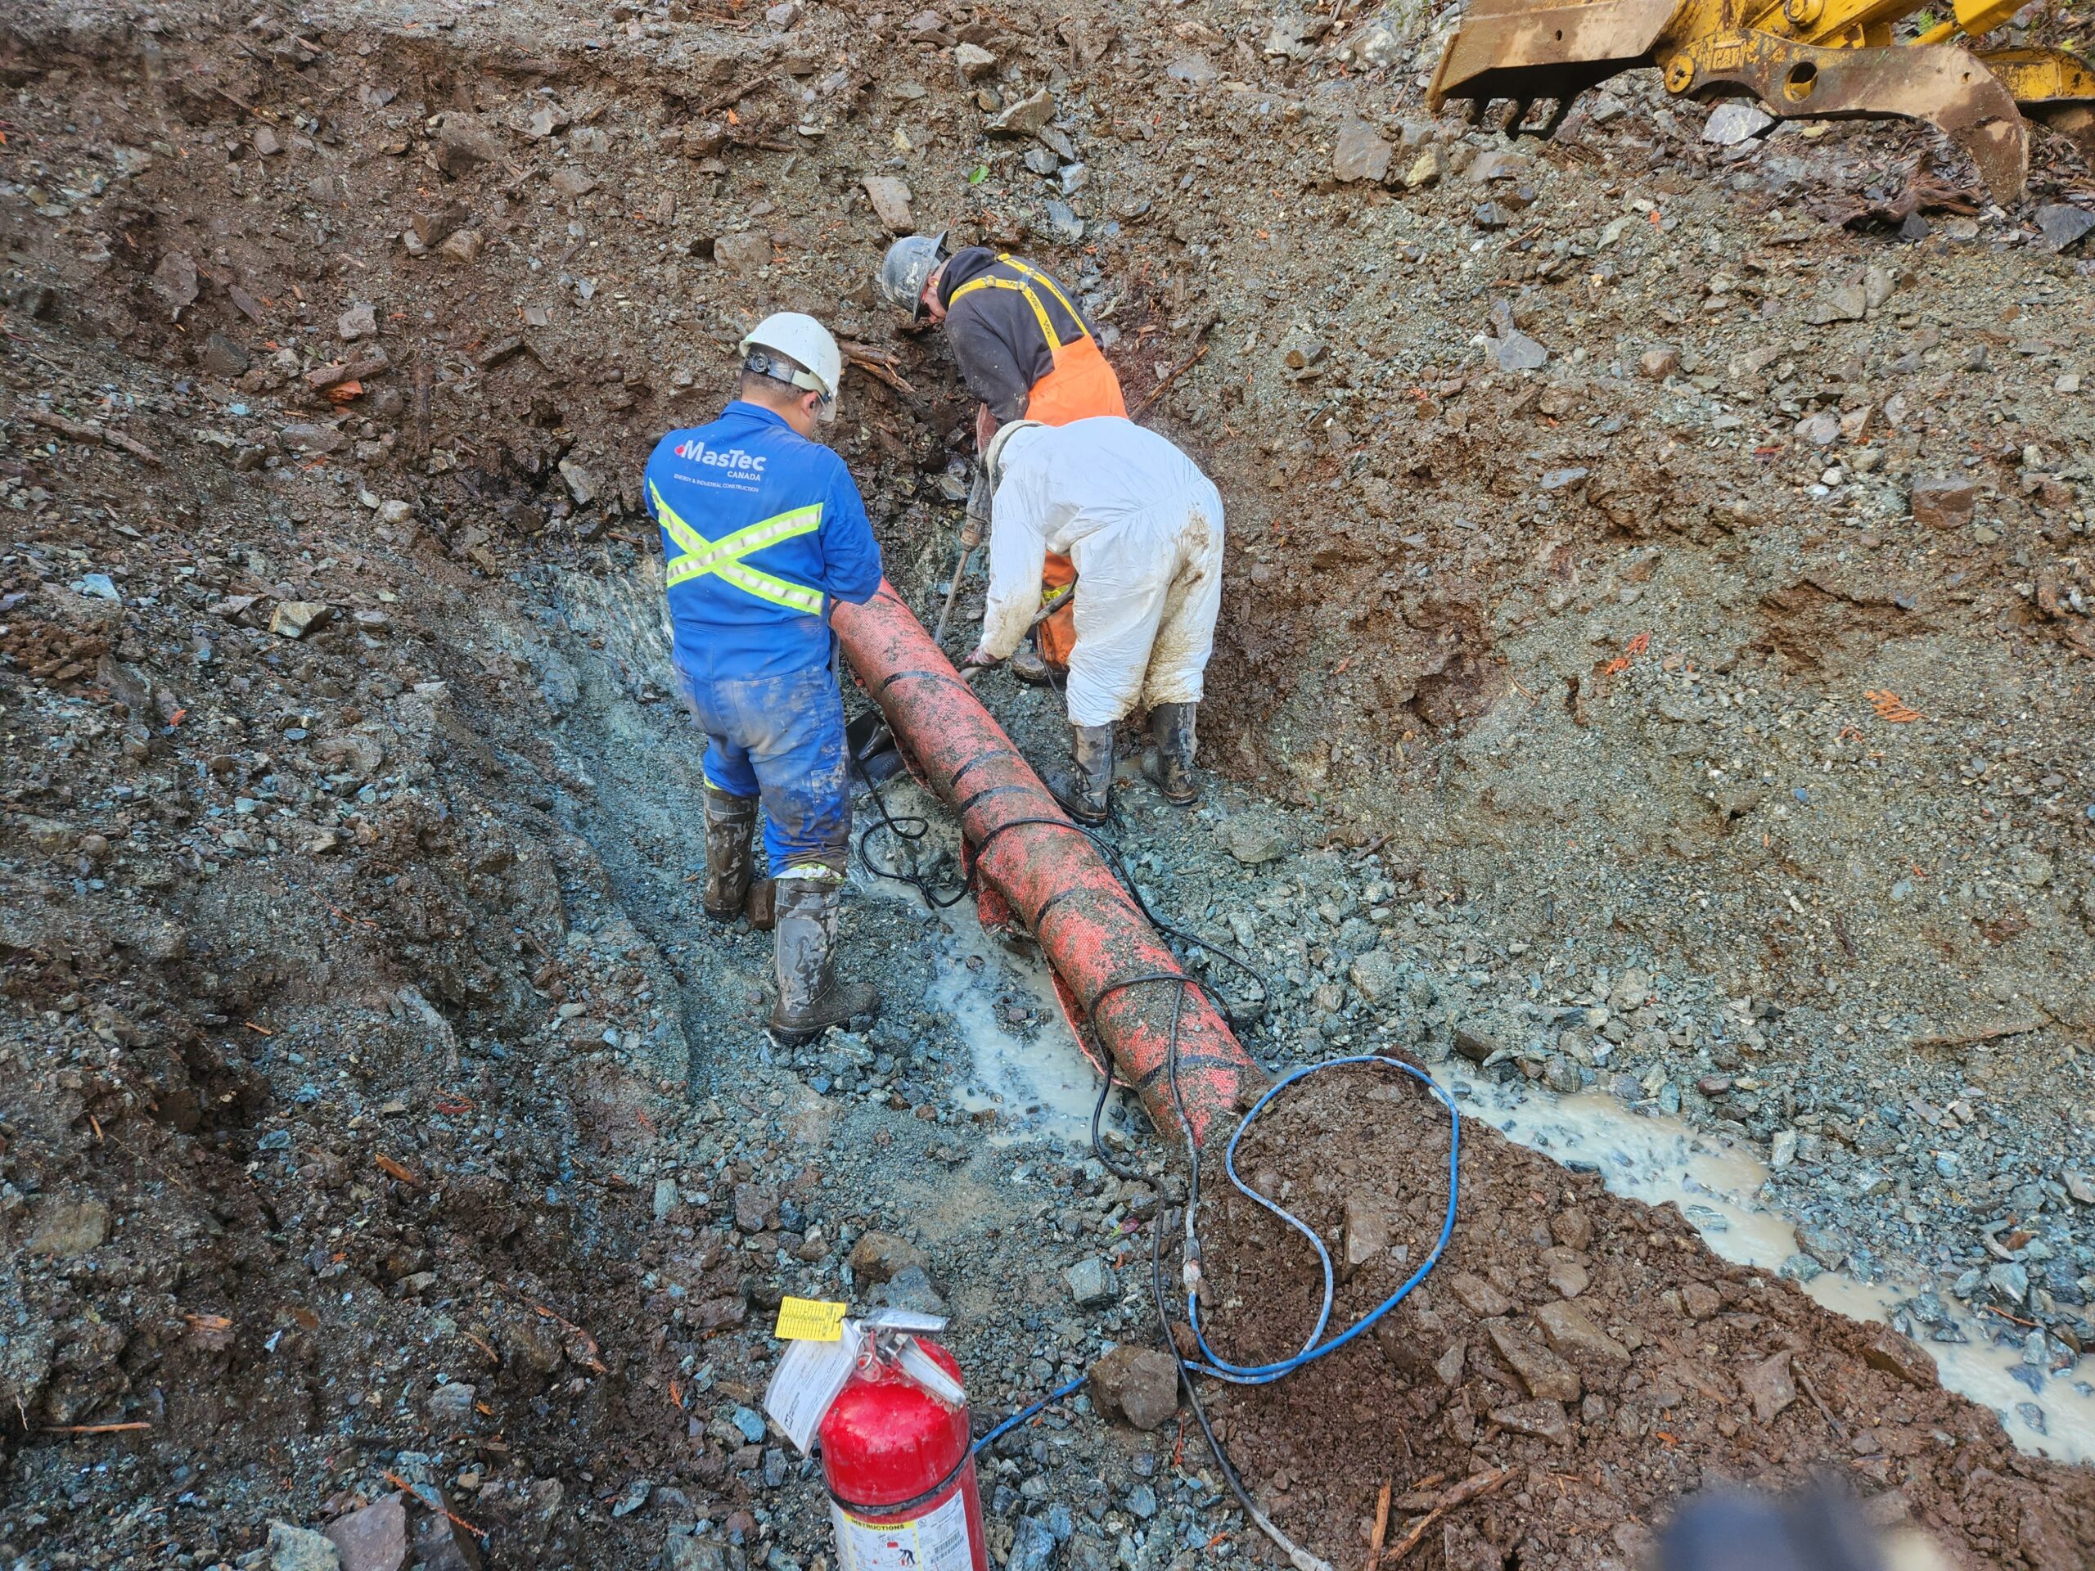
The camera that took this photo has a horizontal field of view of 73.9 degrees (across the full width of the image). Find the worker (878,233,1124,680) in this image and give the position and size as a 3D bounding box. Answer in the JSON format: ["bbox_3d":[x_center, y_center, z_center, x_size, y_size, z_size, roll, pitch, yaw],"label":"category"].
[{"bbox_3d":[-0.100,-1.016,4.502,0.800,1.460,0.550,9,36,12],"label":"worker"}]

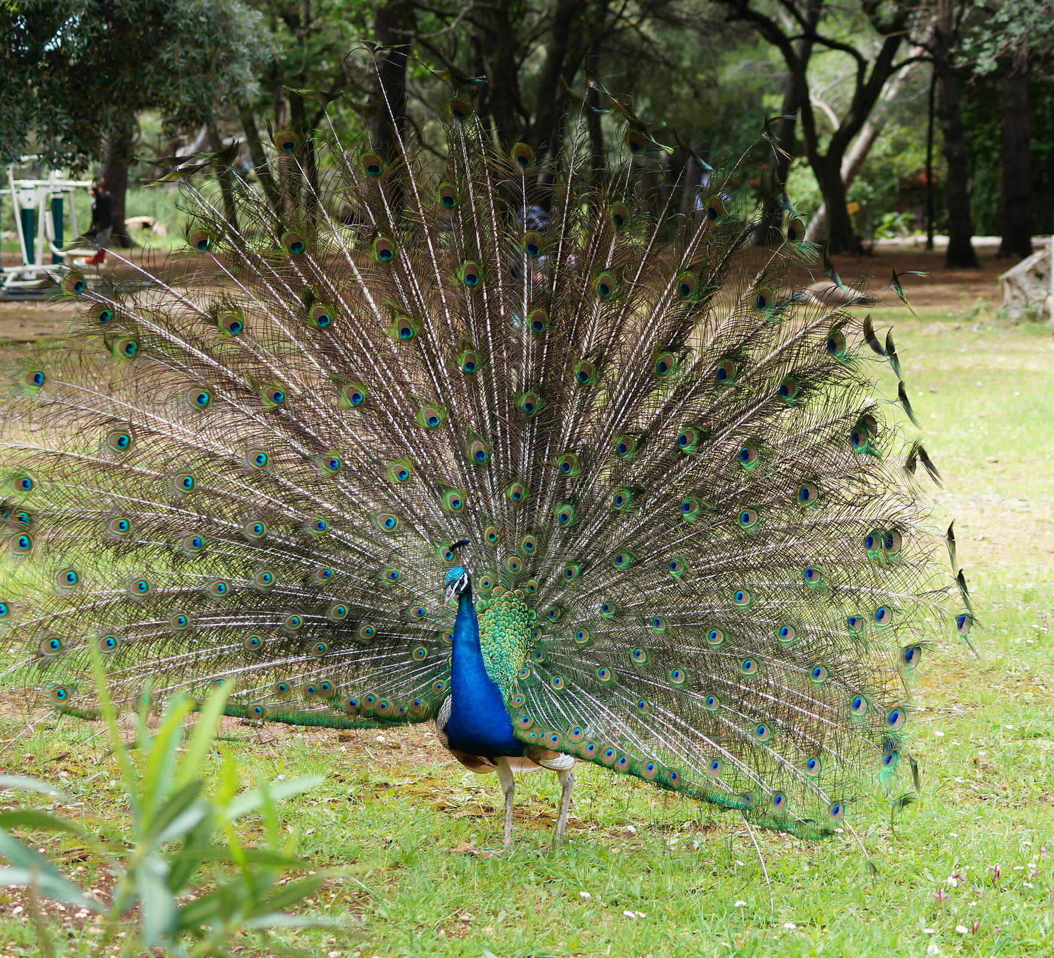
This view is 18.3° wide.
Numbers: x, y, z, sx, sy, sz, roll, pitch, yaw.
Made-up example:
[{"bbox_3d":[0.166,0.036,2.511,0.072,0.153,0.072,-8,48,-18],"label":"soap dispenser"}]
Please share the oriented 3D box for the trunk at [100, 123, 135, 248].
[{"bbox_3d":[-6.282,-4.507,50.300,0.550,1.917,0.520,0,6,0],"label":"trunk"}]

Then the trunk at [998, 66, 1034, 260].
[{"bbox_3d":[6.746,-4.368,45.200,0.480,2.669,0.460,0,6,0],"label":"trunk"}]

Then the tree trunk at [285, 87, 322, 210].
[{"bbox_3d":[-3.814,-5.527,56.000,0.550,2.307,0.500,0,6,0],"label":"tree trunk"}]

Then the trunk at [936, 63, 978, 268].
[{"bbox_3d":[5.493,-4.004,41.800,0.500,2.626,0.480,0,6,0],"label":"trunk"}]

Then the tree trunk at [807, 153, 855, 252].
[{"bbox_3d":[4.417,-4.020,47.500,0.680,1.468,0.600,0,6,0],"label":"tree trunk"}]

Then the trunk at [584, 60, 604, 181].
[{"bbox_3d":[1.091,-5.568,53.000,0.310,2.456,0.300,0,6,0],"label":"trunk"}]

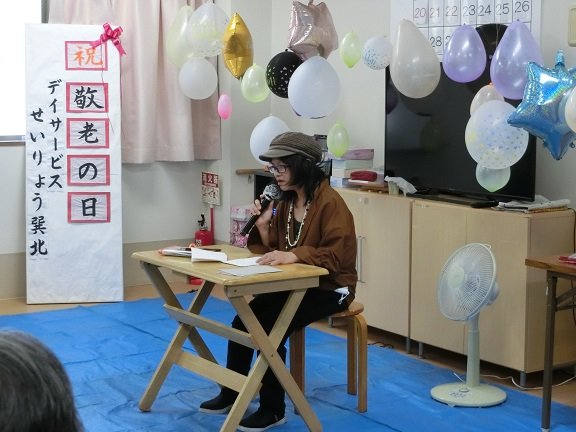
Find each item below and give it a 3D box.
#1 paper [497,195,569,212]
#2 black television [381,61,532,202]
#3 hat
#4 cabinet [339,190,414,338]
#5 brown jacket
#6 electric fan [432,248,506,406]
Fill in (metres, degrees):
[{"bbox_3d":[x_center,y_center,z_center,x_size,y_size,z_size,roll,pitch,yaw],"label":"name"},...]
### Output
[{"bbox_3d":[1.185,-0.057,5.615,0.280,0.045,0.250,-4,7,-32],"label":"paper"},{"bbox_3d":[0.859,-0.427,5.969,0.180,0.700,1.120,-4,8,-34],"label":"black television"},{"bbox_3d":[0.011,-0.298,5.100,0.280,0.140,0.220,-3,7,-30],"label":"hat"},{"bbox_3d":[0.547,0.251,6.646,0.311,0.800,0.863,-4,7,-32],"label":"cabinet"},{"bbox_3d":[0.068,0.107,5.100,0.400,0.540,0.460,-4,8,-37],"label":"brown jacket"},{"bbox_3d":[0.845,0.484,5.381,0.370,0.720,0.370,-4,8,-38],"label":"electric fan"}]

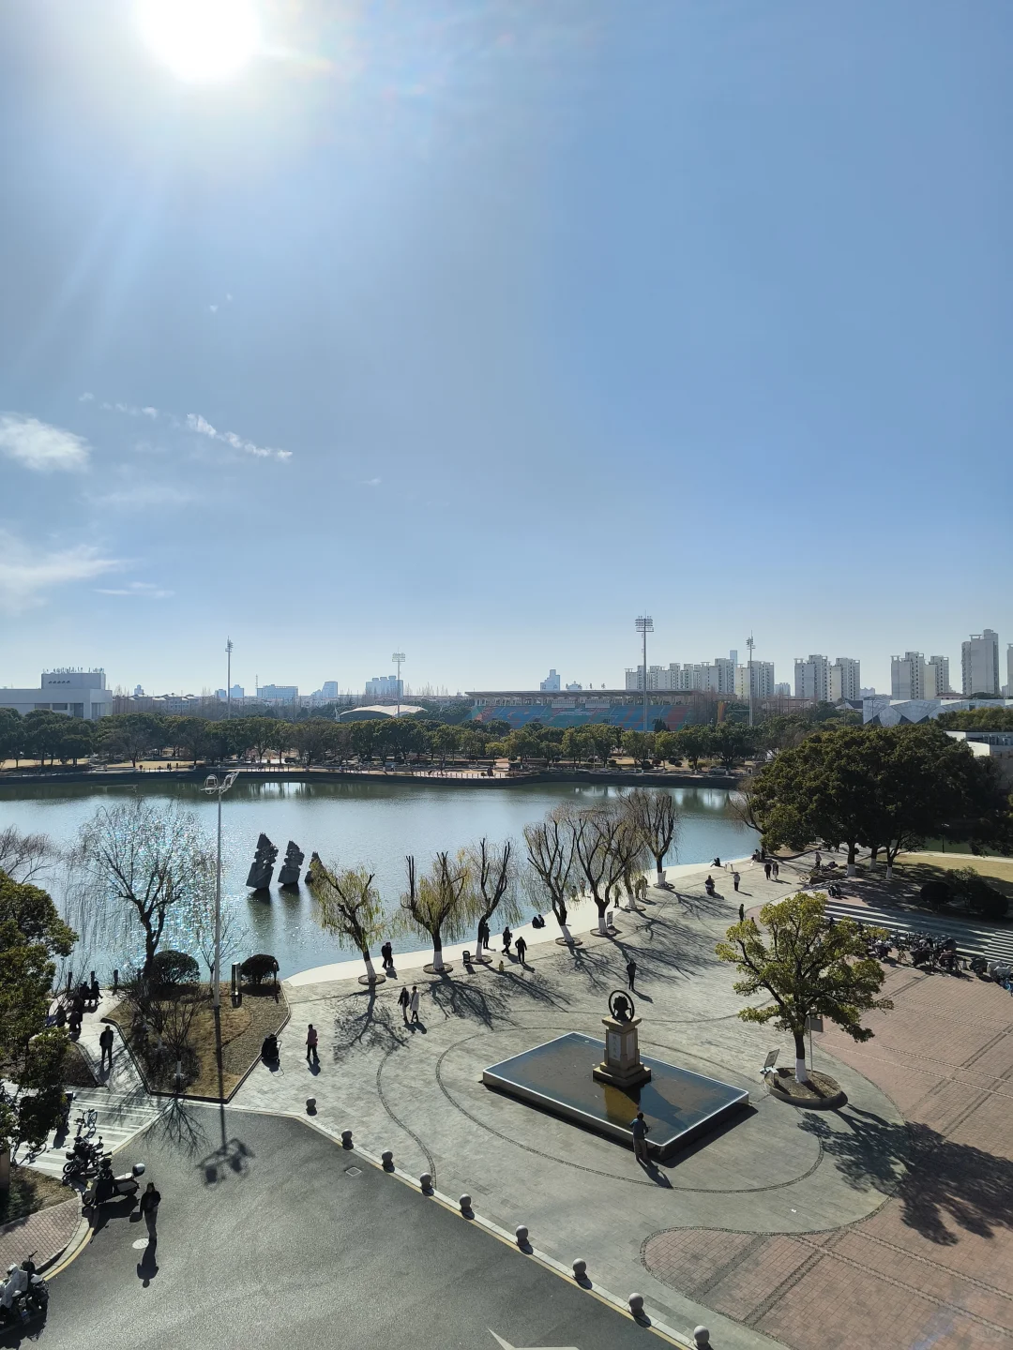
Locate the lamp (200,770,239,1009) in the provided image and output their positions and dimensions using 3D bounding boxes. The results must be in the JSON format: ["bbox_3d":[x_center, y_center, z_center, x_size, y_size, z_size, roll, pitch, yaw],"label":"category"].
[{"bbox_3d":[-15.096,11.228,47.366,2.053,12.457,2.000,0,-2,0],"label":"lamp"}]

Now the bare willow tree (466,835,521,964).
[{"bbox_3d":[-0.874,14.270,57.207,3.494,7.725,3.494,0,-1,0],"label":"bare willow tree"}]

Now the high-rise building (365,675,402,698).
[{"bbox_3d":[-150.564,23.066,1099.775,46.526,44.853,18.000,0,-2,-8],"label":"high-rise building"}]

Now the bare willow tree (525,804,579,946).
[{"bbox_3d":[3.068,13.582,61.402,3.679,9.302,3.679,0,-1,0],"label":"bare willow tree"}]

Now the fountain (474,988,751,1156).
[{"bbox_3d":[4.456,15.596,37.944,9.363,4.145,6.212,-1,-2,45],"label":"fountain"}]

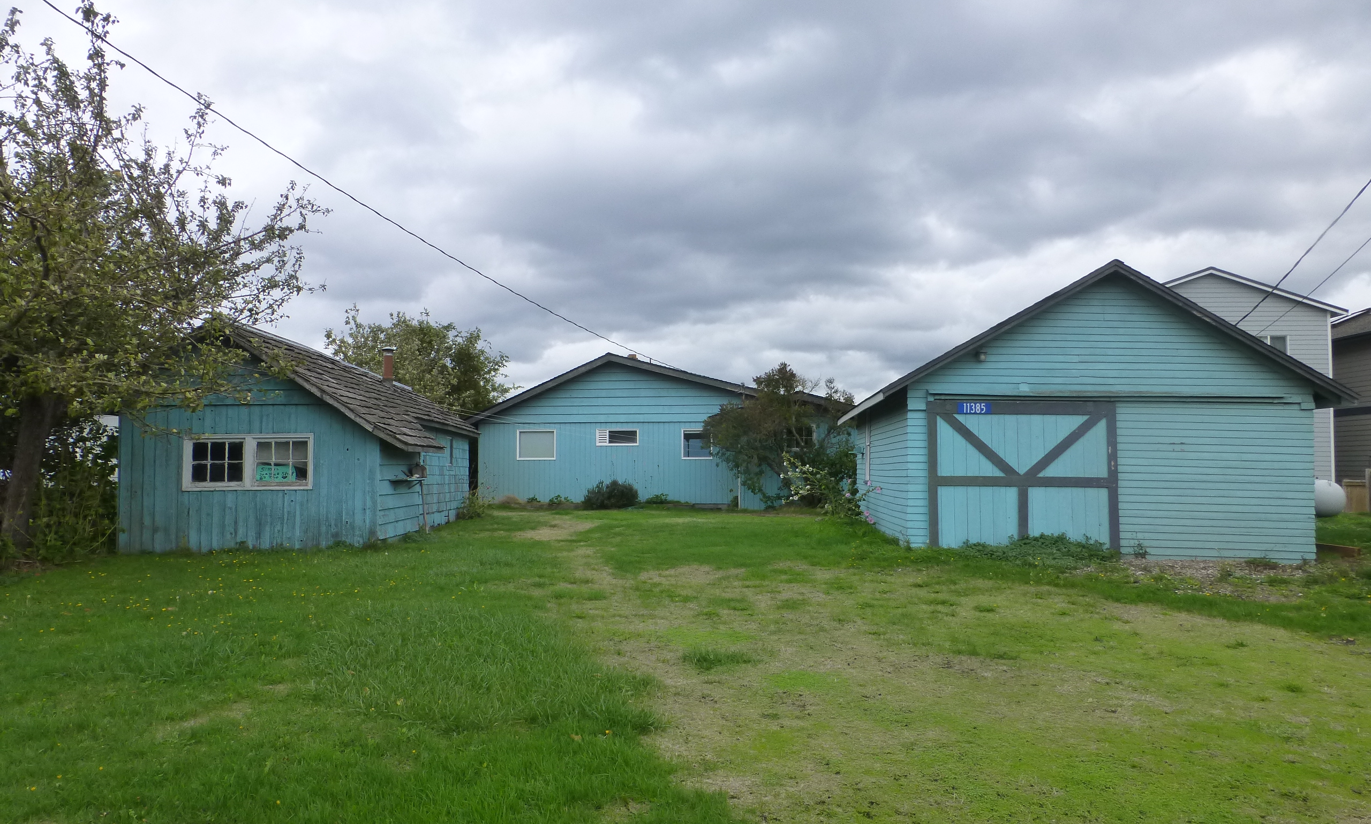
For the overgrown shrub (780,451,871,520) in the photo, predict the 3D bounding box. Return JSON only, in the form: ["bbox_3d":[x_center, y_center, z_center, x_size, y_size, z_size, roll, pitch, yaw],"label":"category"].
[{"bbox_3d":[3.359,1.762,22.500,2.050,1.600,1.800,0,-3,4],"label":"overgrown shrub"}]

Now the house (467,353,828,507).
[{"bbox_3d":[-0.211,0.827,33.859,12.360,4.850,9.000,0,-3,11],"label":"house"}]

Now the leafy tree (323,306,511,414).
[{"bbox_3d":[-8.750,-0.192,31.000,5.700,6.100,5.200,0,-3,0],"label":"leafy tree"}]

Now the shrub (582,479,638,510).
[{"bbox_3d":[-2.287,2.516,29.000,1.700,0.980,1.300,0,-3,11],"label":"shrub"}]

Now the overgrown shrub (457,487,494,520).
[{"bbox_3d":[-4.748,2.071,21.500,0.800,0.720,0.700,0,-3,0],"label":"overgrown shrub"}]

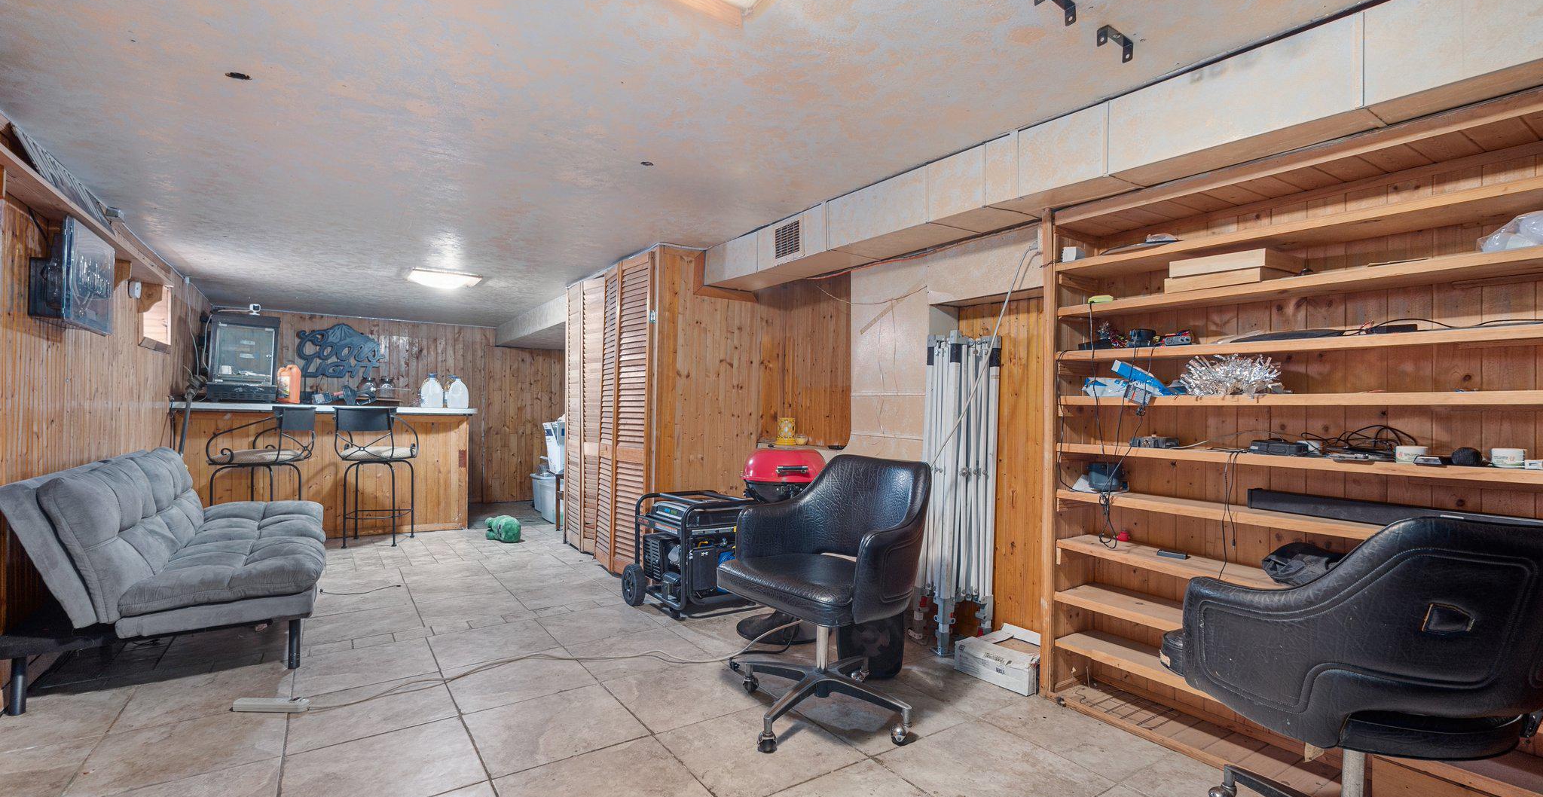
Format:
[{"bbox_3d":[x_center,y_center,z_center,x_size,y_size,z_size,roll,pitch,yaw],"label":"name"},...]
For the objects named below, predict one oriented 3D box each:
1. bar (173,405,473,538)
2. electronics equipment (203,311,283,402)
[{"bbox_3d":[-3.540,0.590,5.160,1.950,1.020,0.580,2,-2,-31],"label":"bar"},{"bbox_3d":[-4.090,-0.300,4.890,0.410,0.670,0.380,2,-2,-31],"label":"electronics equipment"}]

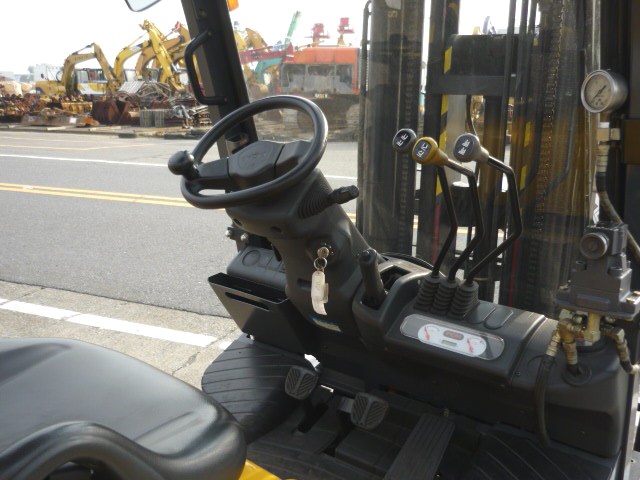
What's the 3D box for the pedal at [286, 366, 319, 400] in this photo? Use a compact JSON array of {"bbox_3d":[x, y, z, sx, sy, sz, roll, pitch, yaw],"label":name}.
[{"bbox_3d":[-0.040,0.344,1.457,0.078,0.070,0.025,9,-16,31],"label":"pedal"}]

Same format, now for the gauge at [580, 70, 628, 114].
[{"bbox_3d":[0.470,-0.244,1.003,0.038,0.069,0.069,-8,16,-21],"label":"gauge"}]

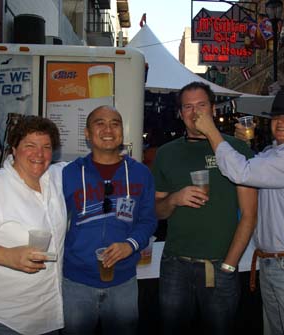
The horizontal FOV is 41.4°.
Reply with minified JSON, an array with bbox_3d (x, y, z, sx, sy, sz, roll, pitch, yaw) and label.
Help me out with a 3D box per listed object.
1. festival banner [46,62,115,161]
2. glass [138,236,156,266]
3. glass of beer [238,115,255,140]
[{"bbox_3d":[-0.546,-0.491,3.350,0.607,0.892,0.020,1,2,0],"label":"festival banner"},{"bbox_3d":[0.032,0.470,2.100,0.090,0.146,0.090,1,2,0],"label":"glass"},{"bbox_3d":[0.606,-0.227,2.170,0.086,0.134,0.086,-6,2,0],"label":"glass of beer"}]

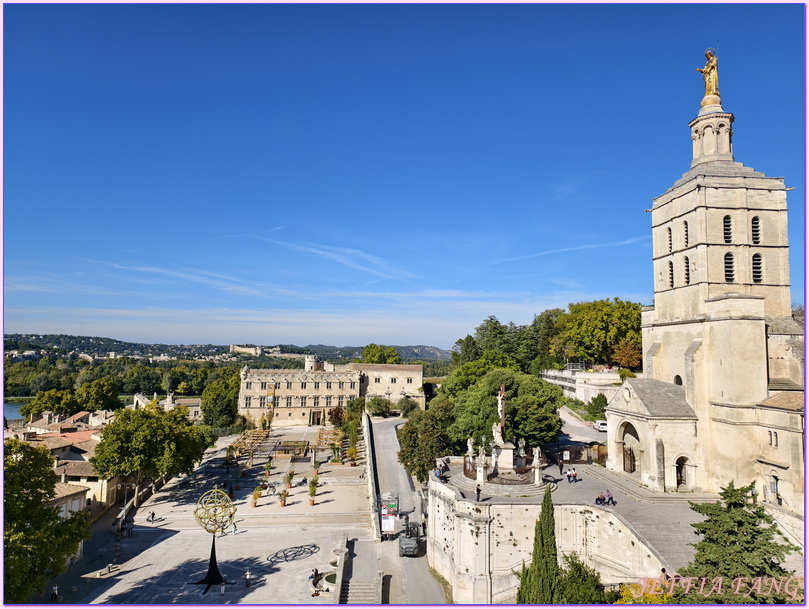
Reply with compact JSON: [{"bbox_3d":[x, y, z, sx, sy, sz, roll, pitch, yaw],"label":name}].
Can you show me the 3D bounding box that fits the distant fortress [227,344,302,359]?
[{"bbox_3d":[-413.229,139.725,1600.000,220.000,41.000,140.000,2,-6,-14],"label":"distant fortress"}]

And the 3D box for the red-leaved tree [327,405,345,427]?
[{"bbox_3d":[-25.256,40.703,197.000,6.600,8.200,6.400,1,-5,-7],"label":"red-leaved tree"}]

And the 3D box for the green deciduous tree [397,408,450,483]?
[{"bbox_3d":[3.090,23.618,90.409,9.000,12.800,8.500,1,-5,2],"label":"green deciduous tree"}]

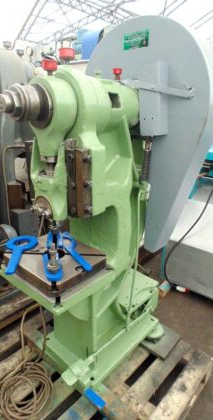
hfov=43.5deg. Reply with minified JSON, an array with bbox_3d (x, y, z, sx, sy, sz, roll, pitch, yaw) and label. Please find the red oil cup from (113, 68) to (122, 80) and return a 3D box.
[{"bbox_3d":[0.063,-0.758,1.493,0.046,0.058,0.046,-1,20,0],"label":"red oil cup"}]

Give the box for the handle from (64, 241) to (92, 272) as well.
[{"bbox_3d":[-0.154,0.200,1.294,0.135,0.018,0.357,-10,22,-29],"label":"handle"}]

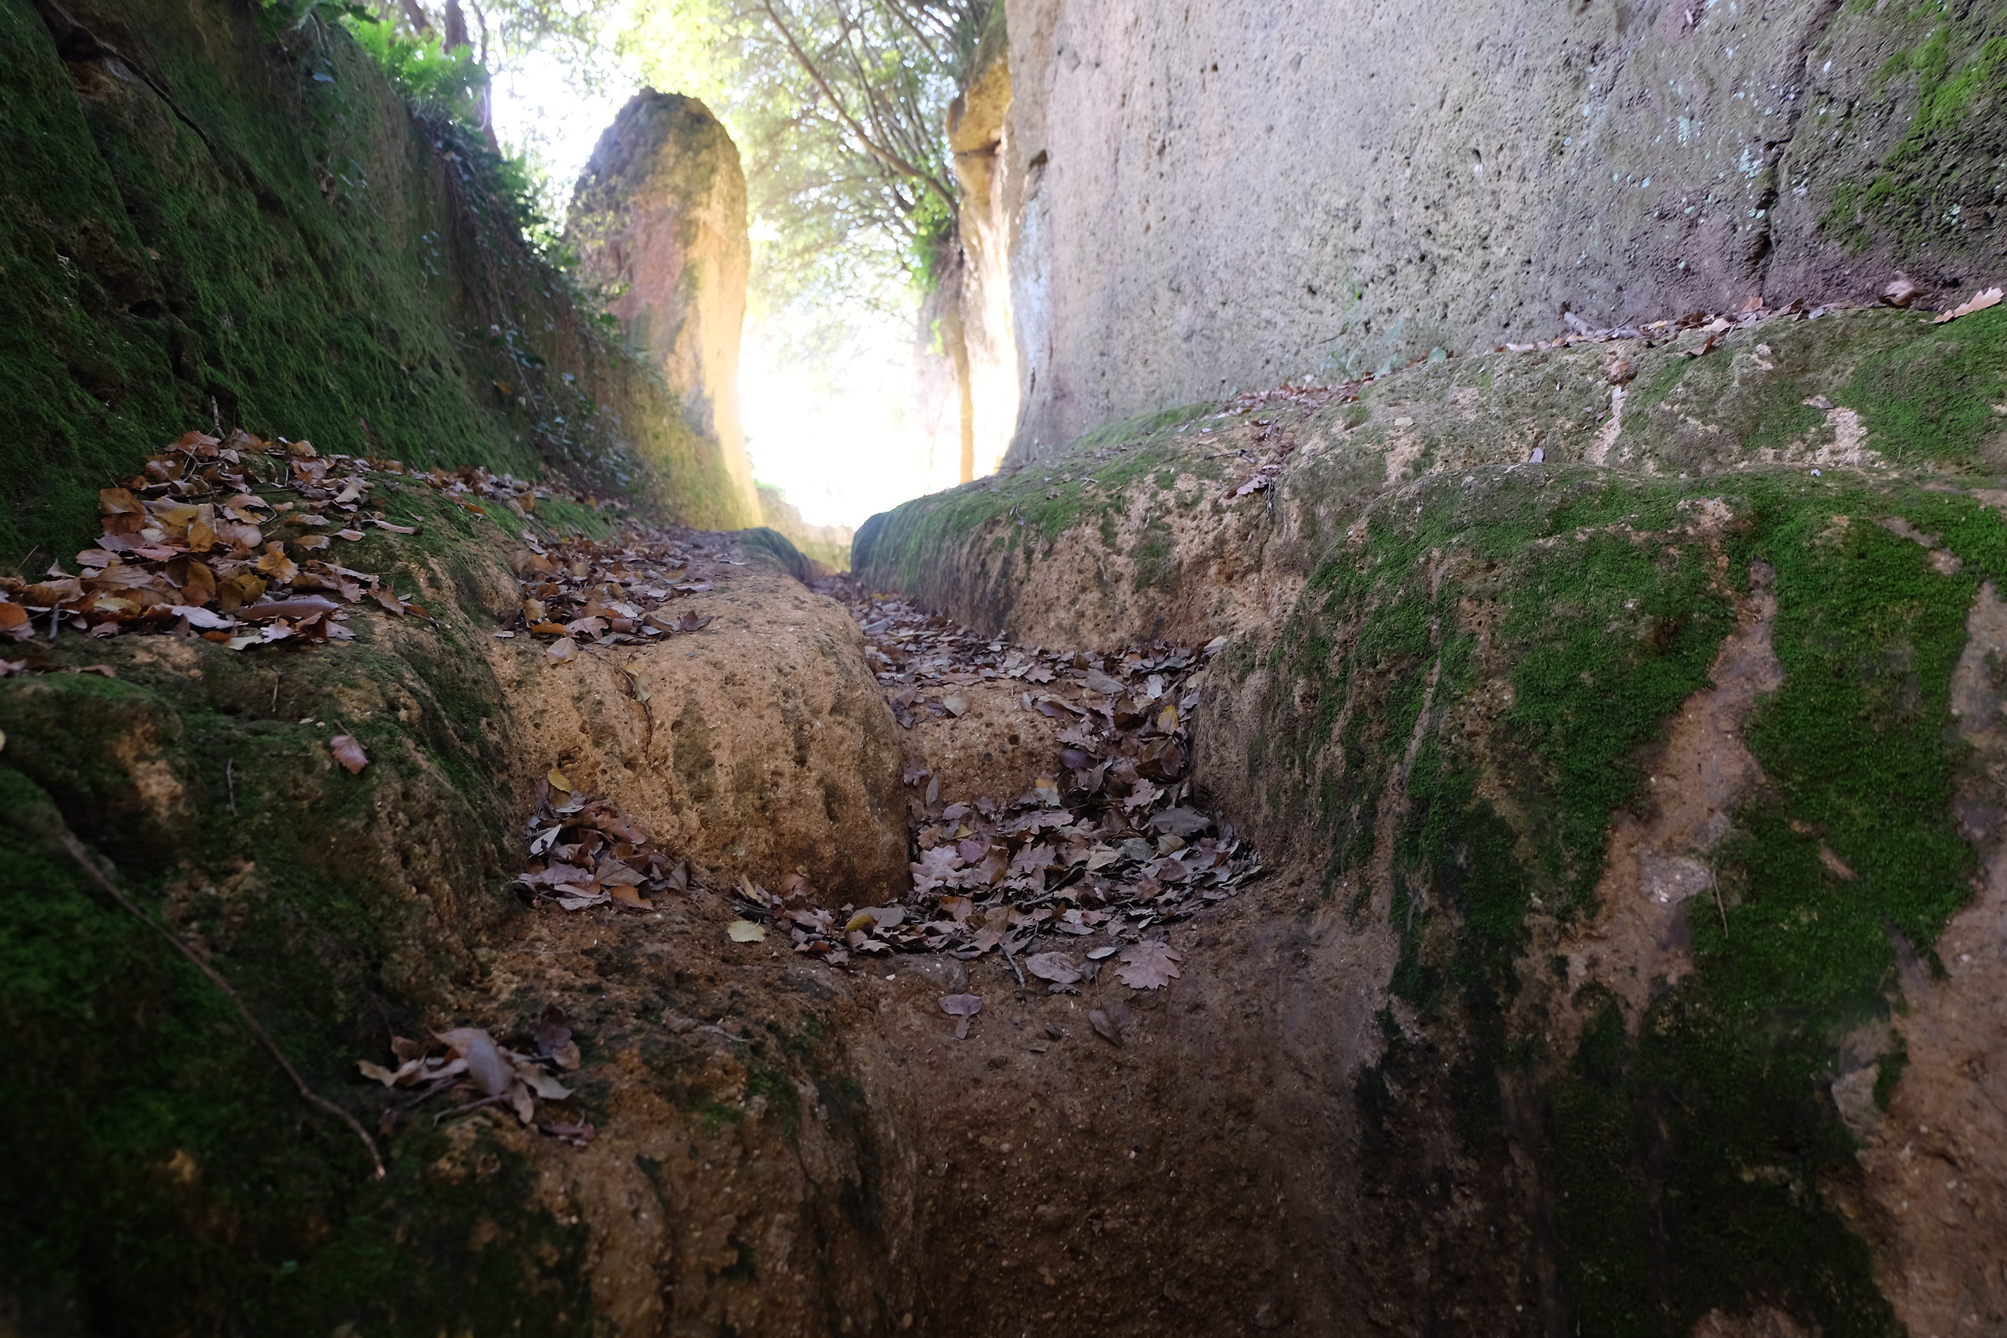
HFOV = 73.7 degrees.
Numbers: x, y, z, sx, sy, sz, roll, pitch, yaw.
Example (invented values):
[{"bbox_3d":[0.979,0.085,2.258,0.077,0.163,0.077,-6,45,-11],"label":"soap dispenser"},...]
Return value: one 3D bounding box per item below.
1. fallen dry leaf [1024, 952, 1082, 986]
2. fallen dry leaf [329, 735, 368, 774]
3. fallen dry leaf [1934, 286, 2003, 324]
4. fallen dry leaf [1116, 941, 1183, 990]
[{"bbox_3d":[0.057,0.328,1.474,0.077,0.012,0.049,14,24,34],"label":"fallen dry leaf"},{"bbox_3d":[-0.635,0.083,1.300,0.027,0.012,0.051,-14,53,-30],"label":"fallen dry leaf"},{"bbox_3d":[1.154,-0.435,1.601,0.106,0.015,0.035,-24,35,-5],"label":"fallen dry leaf"},{"bbox_3d":[0.159,0.321,1.452,0.069,0.012,0.101,4,20,10],"label":"fallen dry leaf"}]

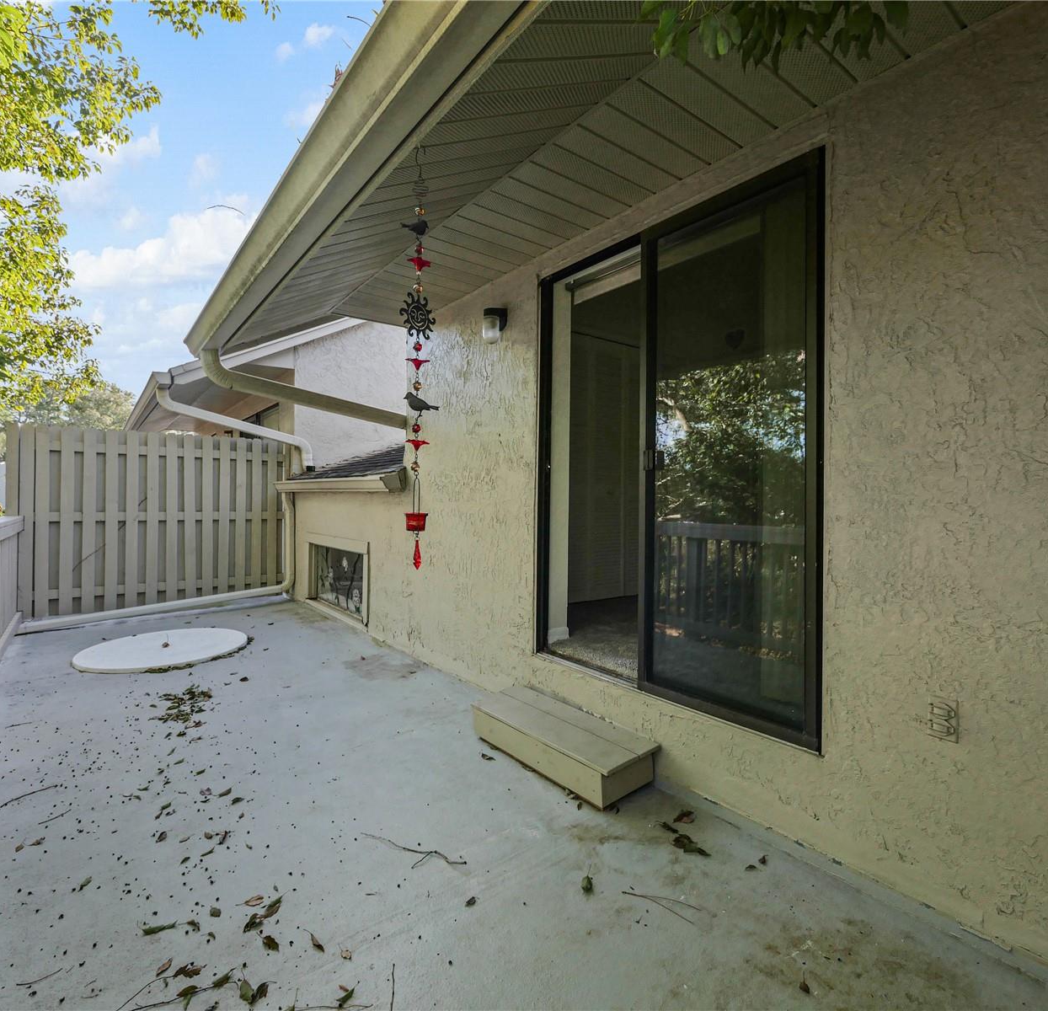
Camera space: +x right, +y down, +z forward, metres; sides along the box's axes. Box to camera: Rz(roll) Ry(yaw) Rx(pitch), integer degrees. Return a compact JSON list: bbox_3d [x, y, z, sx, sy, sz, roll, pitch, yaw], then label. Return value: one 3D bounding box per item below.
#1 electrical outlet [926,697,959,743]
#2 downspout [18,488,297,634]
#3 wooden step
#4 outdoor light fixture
[{"bbox_3d":[1.200,0.611,1.560,0.020,0.114,0.071,0,1,-39],"label":"electrical outlet"},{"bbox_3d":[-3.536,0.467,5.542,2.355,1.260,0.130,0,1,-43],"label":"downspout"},{"bbox_3d":[0.165,1.097,2.546,0.375,0.160,0.920,0,1,-39],"label":"wooden step"},{"bbox_3d":[-0.170,-1.025,3.144,0.130,0.207,0.102,0,1,-39],"label":"outdoor light fixture"}]

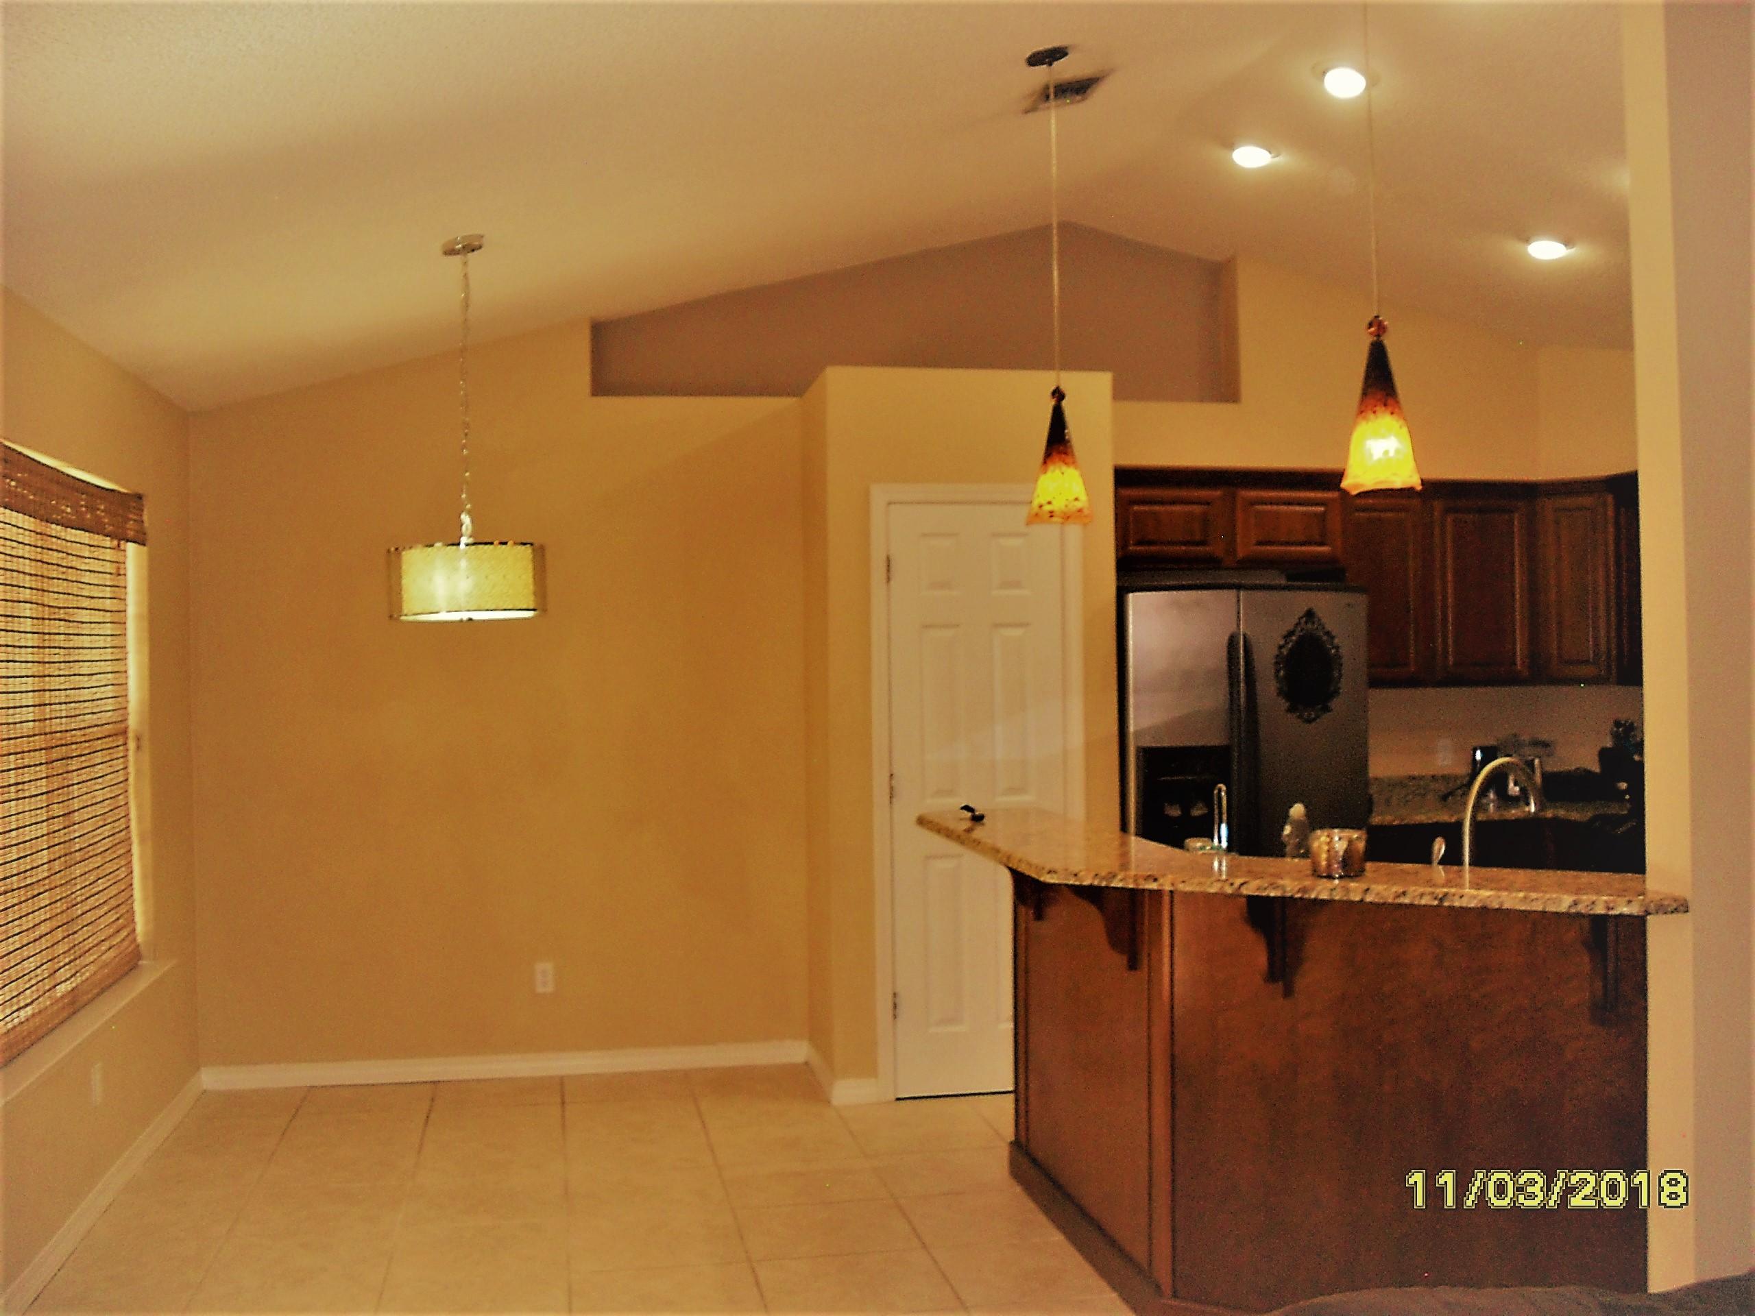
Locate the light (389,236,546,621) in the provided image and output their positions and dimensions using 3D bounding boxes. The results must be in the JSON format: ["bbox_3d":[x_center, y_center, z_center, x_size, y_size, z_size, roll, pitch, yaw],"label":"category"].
[{"bbox_3d":[-1.132,-0.629,4.875,0.422,1.048,0.422,-1,0,-10],"label":"light"}]

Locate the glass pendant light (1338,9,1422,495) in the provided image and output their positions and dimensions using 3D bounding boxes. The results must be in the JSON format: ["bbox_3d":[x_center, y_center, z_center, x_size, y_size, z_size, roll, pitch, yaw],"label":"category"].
[{"bbox_3d":[1.018,-0.980,3.625,0.183,1.283,0.183,-1,0,-10],"label":"glass pendant light"}]

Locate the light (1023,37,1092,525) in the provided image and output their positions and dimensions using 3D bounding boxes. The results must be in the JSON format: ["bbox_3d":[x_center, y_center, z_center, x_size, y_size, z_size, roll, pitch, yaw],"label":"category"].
[{"bbox_3d":[0.450,-0.936,4.488,0.178,1.199,0.178,-1,0,-10],"label":"light"}]

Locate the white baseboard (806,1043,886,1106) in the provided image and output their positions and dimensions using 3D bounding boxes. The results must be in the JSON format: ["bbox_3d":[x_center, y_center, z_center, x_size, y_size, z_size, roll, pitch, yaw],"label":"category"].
[{"bbox_3d":[-0.136,1.473,6.363,0.165,0.085,0.690,-1,0,-10],"label":"white baseboard"}]

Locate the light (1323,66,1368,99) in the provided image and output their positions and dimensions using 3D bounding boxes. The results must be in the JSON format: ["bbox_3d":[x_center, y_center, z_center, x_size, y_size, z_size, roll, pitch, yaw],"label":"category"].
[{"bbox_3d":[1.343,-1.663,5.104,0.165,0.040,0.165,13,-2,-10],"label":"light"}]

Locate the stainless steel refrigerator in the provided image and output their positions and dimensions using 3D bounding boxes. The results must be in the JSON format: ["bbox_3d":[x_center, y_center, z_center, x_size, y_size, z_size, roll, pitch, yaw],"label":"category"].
[{"bbox_3d":[1.258,0.619,6.592,0.905,1.750,0.700,-1,0,-10],"label":"stainless steel refrigerator"}]

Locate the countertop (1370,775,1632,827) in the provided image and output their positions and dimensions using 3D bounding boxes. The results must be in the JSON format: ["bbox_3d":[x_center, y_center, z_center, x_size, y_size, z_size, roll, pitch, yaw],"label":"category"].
[{"bbox_3d":[2.338,0.536,6.835,1.230,0.138,0.655,-1,0,-10],"label":"countertop"}]

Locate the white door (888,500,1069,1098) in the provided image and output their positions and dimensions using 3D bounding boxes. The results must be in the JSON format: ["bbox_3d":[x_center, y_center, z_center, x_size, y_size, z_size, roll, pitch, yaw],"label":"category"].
[{"bbox_3d":[0.355,0.482,6.123,0.622,2.035,0.043,-1,0,-10],"label":"white door"}]

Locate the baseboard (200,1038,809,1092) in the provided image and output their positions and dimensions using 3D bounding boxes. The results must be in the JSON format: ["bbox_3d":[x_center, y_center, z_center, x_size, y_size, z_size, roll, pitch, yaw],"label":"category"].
[{"bbox_3d":[-1.331,1.489,6.486,2.176,0.085,0.017,-1,0,-10],"label":"baseboard"}]

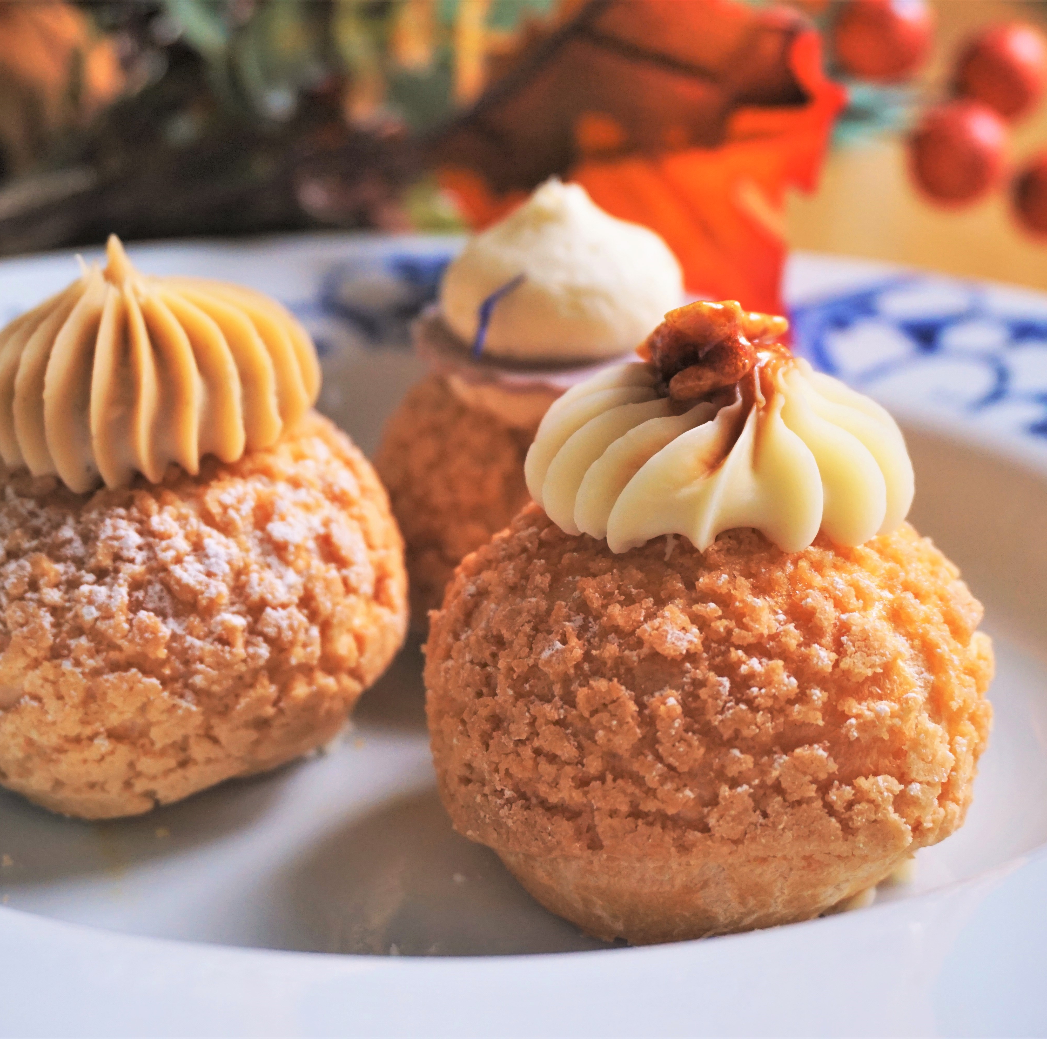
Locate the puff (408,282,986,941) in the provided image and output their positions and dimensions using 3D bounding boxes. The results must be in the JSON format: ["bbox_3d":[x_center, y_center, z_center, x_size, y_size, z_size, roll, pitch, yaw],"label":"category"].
[{"bbox_3d":[0.019,0.007,0.214,0.057,0.059,0.057,1,20,0],"label":"puff"}]

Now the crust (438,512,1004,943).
[{"bbox_3d":[0.019,0.017,0.218,0.057,0.038,0.057,1,20,0],"label":"crust"}]

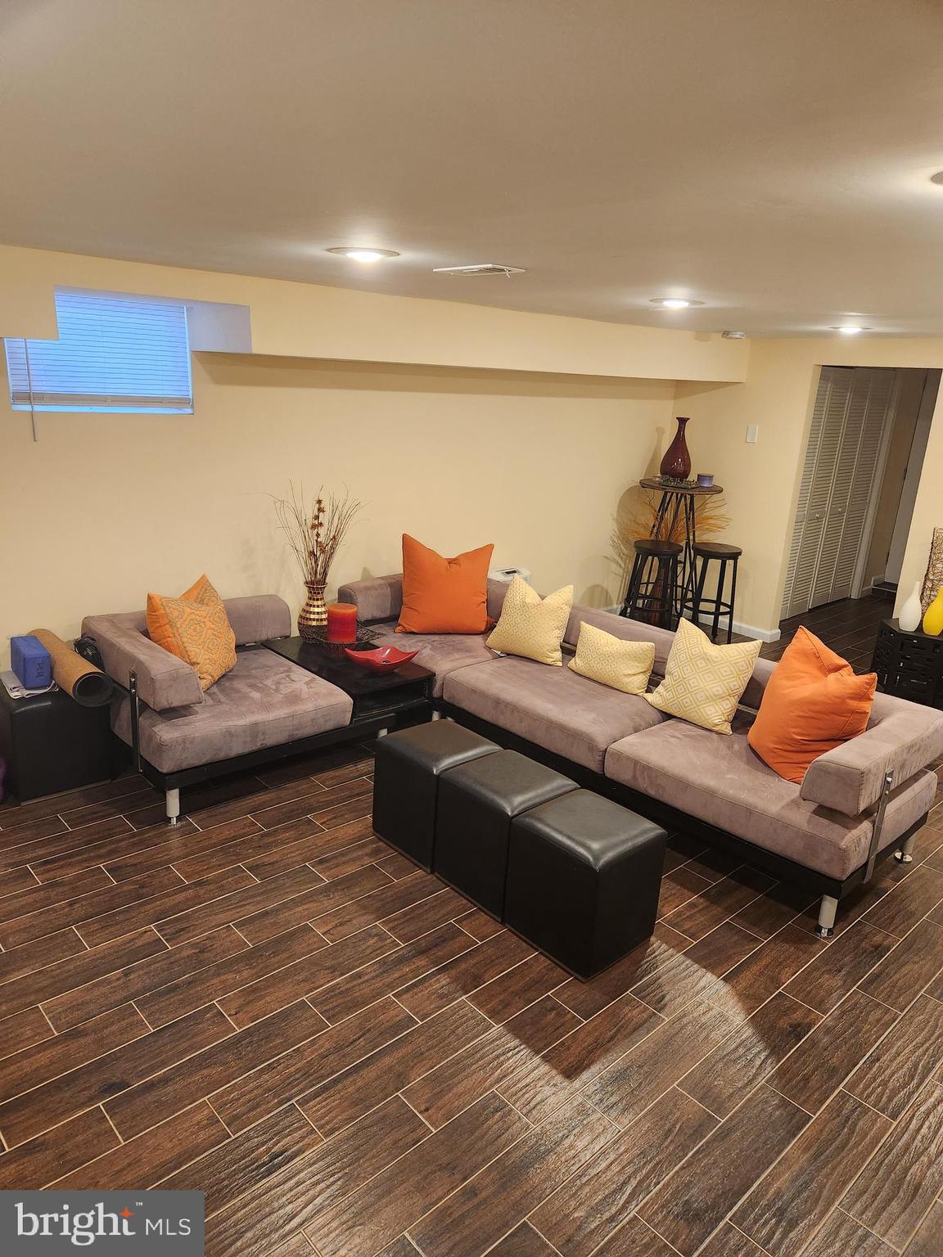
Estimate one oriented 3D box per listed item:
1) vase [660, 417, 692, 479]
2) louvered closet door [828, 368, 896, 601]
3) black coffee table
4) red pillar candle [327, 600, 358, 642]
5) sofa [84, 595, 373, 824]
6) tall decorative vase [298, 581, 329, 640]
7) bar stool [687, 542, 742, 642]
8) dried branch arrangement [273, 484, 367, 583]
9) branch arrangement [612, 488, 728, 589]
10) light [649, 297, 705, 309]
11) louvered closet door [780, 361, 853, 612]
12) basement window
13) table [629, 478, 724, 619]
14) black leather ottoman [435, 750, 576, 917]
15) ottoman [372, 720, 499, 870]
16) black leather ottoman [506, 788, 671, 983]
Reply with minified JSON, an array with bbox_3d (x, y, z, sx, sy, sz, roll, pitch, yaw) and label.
[{"bbox_3d":[1.593,-1.350,6.308,0.232,0.479,0.232,-12,23,-41],"label":"vase"},{"bbox_3d":[3.341,-1.208,7.341,0.805,2.013,0.037,-12,23,-41],"label":"louvered closet door"},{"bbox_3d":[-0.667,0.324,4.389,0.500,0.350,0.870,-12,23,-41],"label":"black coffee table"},{"bbox_3d":[-0.708,-0.022,4.585,0.156,0.200,0.156,3,17,-1],"label":"red pillar candle"},{"bbox_3d":[-1.132,0.306,3.888,0.988,0.664,0.869,-12,23,-41],"label":"sofa"},{"bbox_3d":[-0.856,-0.092,4.578,0.200,0.310,0.200,4,17,-1],"label":"tall decorative vase"},{"bbox_3d":[1.694,-0.194,5.923,0.399,0.754,0.399,-12,23,-41],"label":"bar stool"},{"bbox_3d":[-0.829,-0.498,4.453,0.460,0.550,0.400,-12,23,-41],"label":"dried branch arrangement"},{"bbox_3d":[1.553,-0.698,6.511,0.820,0.750,0.700,-12,23,-41],"label":"branch arrangement"},{"bbox_3d":[0.906,-1.428,3.679,0.238,0.037,0.238,-12,23,-41],"label":"light"},{"bbox_3d":[2.742,-1.080,6.805,0.805,2.013,0.037,-12,23,-41],"label":"louvered closet door"},{"bbox_3d":[-1.620,-1.213,3.714,0.800,0.498,0.055,-12,23,-41],"label":"basement window"},{"bbox_3d":[1.527,-0.537,6.375,0.595,1.124,0.595,-12,23,-41],"label":"table"},{"bbox_3d":[0.117,0.762,3.148,0.375,0.425,0.385,-12,23,-41],"label":"black leather ottoman"},{"bbox_3d":[-0.124,0.654,3.370,0.371,0.421,0.375,-12,23,-41],"label":"ottoman"},{"bbox_3d":[0.382,0.861,2.884,0.375,0.425,0.385,-12,23,-41],"label":"black leather ottoman"}]

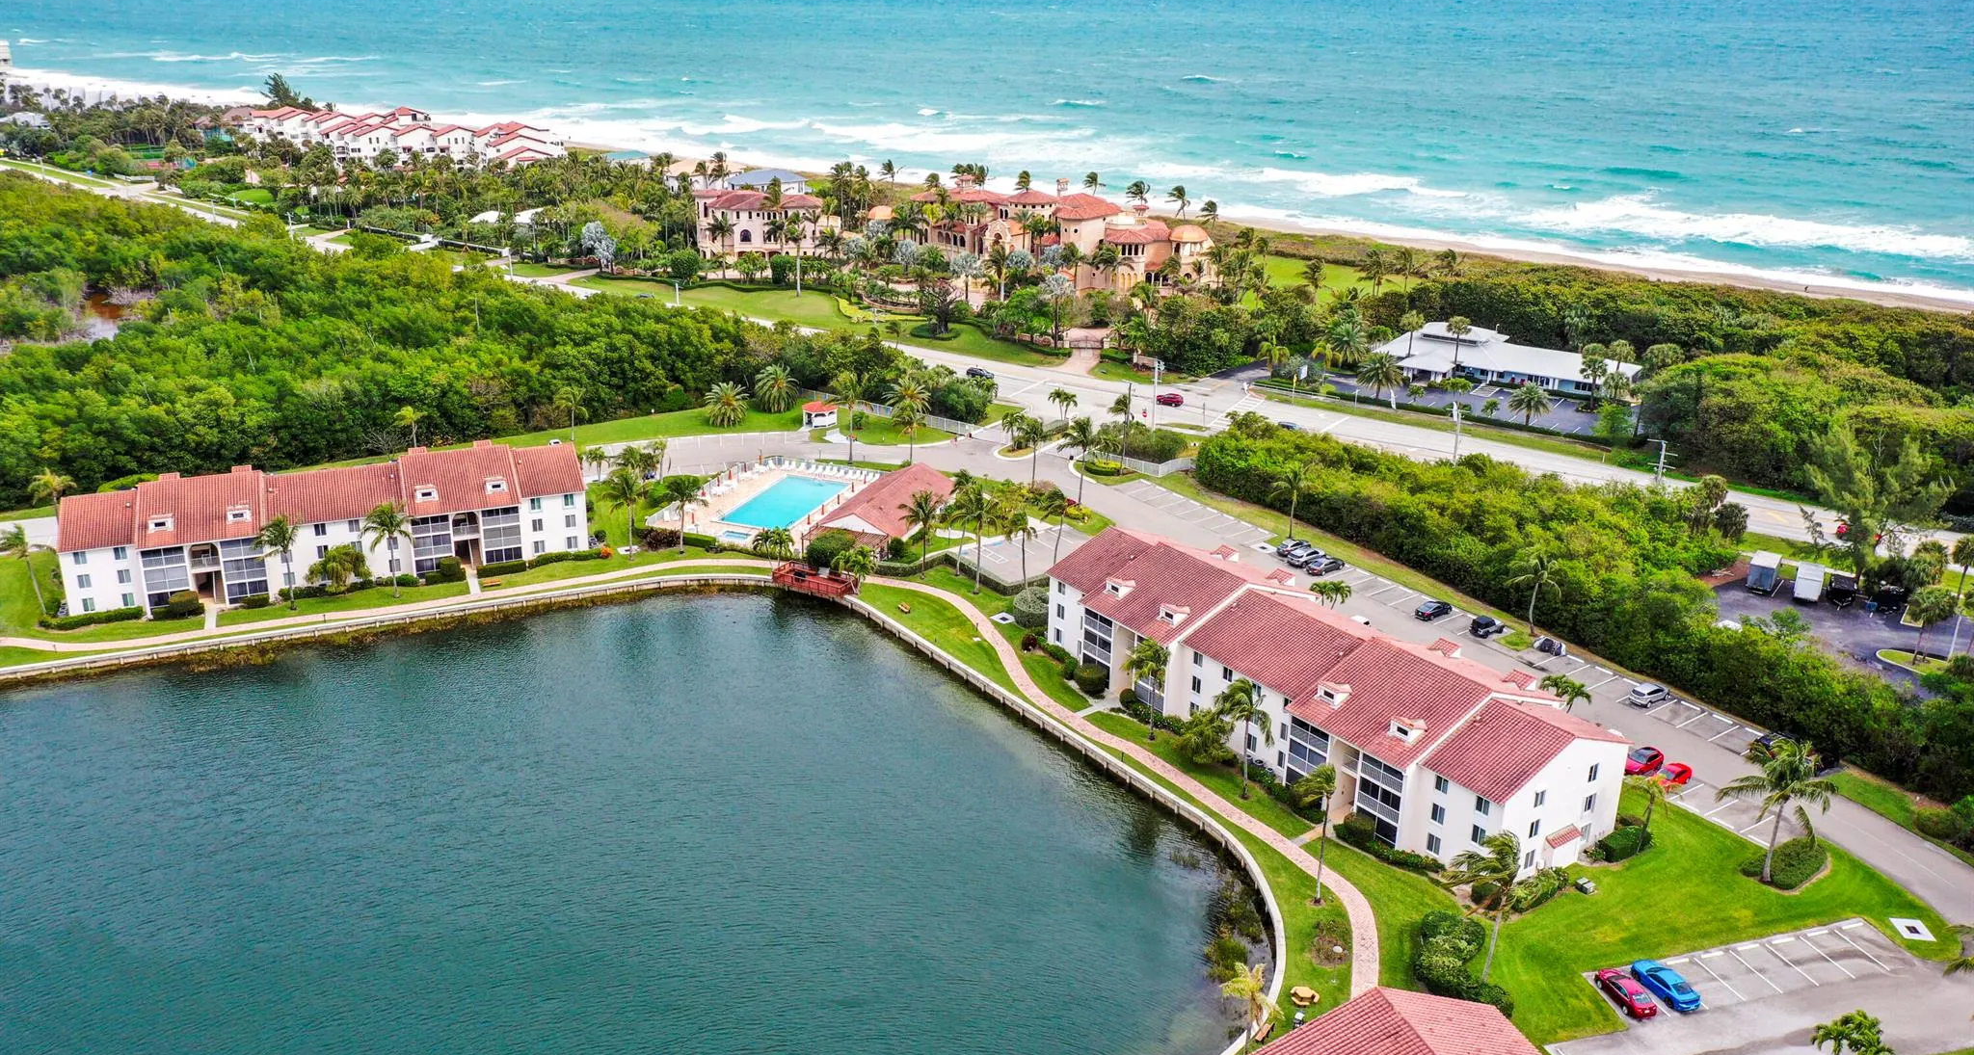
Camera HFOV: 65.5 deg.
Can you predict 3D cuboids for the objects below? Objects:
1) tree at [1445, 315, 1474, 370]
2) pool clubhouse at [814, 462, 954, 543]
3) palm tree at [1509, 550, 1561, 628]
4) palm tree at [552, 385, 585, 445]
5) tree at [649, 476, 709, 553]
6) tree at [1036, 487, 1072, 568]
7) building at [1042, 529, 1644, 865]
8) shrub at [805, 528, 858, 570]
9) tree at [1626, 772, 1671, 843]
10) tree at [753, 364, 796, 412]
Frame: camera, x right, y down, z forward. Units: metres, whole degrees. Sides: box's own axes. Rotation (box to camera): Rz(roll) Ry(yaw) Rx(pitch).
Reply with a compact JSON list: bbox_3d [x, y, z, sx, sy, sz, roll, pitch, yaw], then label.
[{"bbox_3d":[74.290,-28.190,242.580,3.800,10.420,3.800,0,21,0],"label":"tree"},{"bbox_3d":[-11.590,-2.624,187.733,10.330,4.800,19.533,8,23,20],"label":"pool clubhouse"},{"bbox_3d":[55.404,6.674,156.238,5.276,9.175,5.012,0,21,0],"label":"palm tree"},{"bbox_3d":[-58.940,-15.530,216.980,4.600,8.580,4.500,0,21,0],"label":"palm tree"},{"bbox_3d":[-35.810,-1.270,179.260,5.500,9.350,5.400,0,21,0],"label":"tree"},{"bbox_3d":[7.657,0.770,175.774,3.900,11.000,3.900,0,21,0],"label":"tree"},{"bbox_3d":[28.506,12.790,136.913,18.034,11.800,54.703,-15,26,-33],"label":"building"},{"bbox_3d":[-18.190,2.580,180.220,6.000,4.400,6.000,0,21,0],"label":"shrub"},{"bbox_3d":[53.304,23.100,123.943,4.000,7.000,4.000,0,21,0],"label":"tree"},{"bbox_3d":[-32.130,-21.040,232.630,6.400,7.400,6.400,0,21,0],"label":"tree"}]

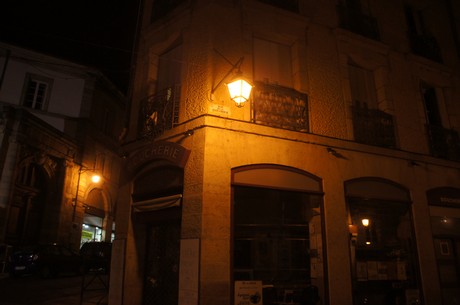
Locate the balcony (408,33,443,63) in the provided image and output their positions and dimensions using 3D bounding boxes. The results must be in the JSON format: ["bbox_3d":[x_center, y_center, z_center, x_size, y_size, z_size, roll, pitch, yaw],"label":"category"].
[{"bbox_3d":[6.823,-3.701,12.202,1.584,0.886,0.223,8,-18,-23],"label":"balcony"}]

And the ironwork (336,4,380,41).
[{"bbox_3d":[4.017,-4.057,10.968,1.706,0.828,0.223,8,-18,-23],"label":"ironwork"}]

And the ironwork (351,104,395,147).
[{"bbox_3d":[4.154,-0.701,10.019,1.634,1.058,0.230,8,-18,-23],"label":"ironwork"}]

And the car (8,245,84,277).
[{"bbox_3d":[-9.050,5.470,17.350,1.740,1.450,4.150,-2,-16,10],"label":"car"}]

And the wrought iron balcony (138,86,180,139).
[{"bbox_3d":[-1.795,-1.011,9.010,1.382,1.116,0.230,-13,-21,39],"label":"wrought iron balcony"}]

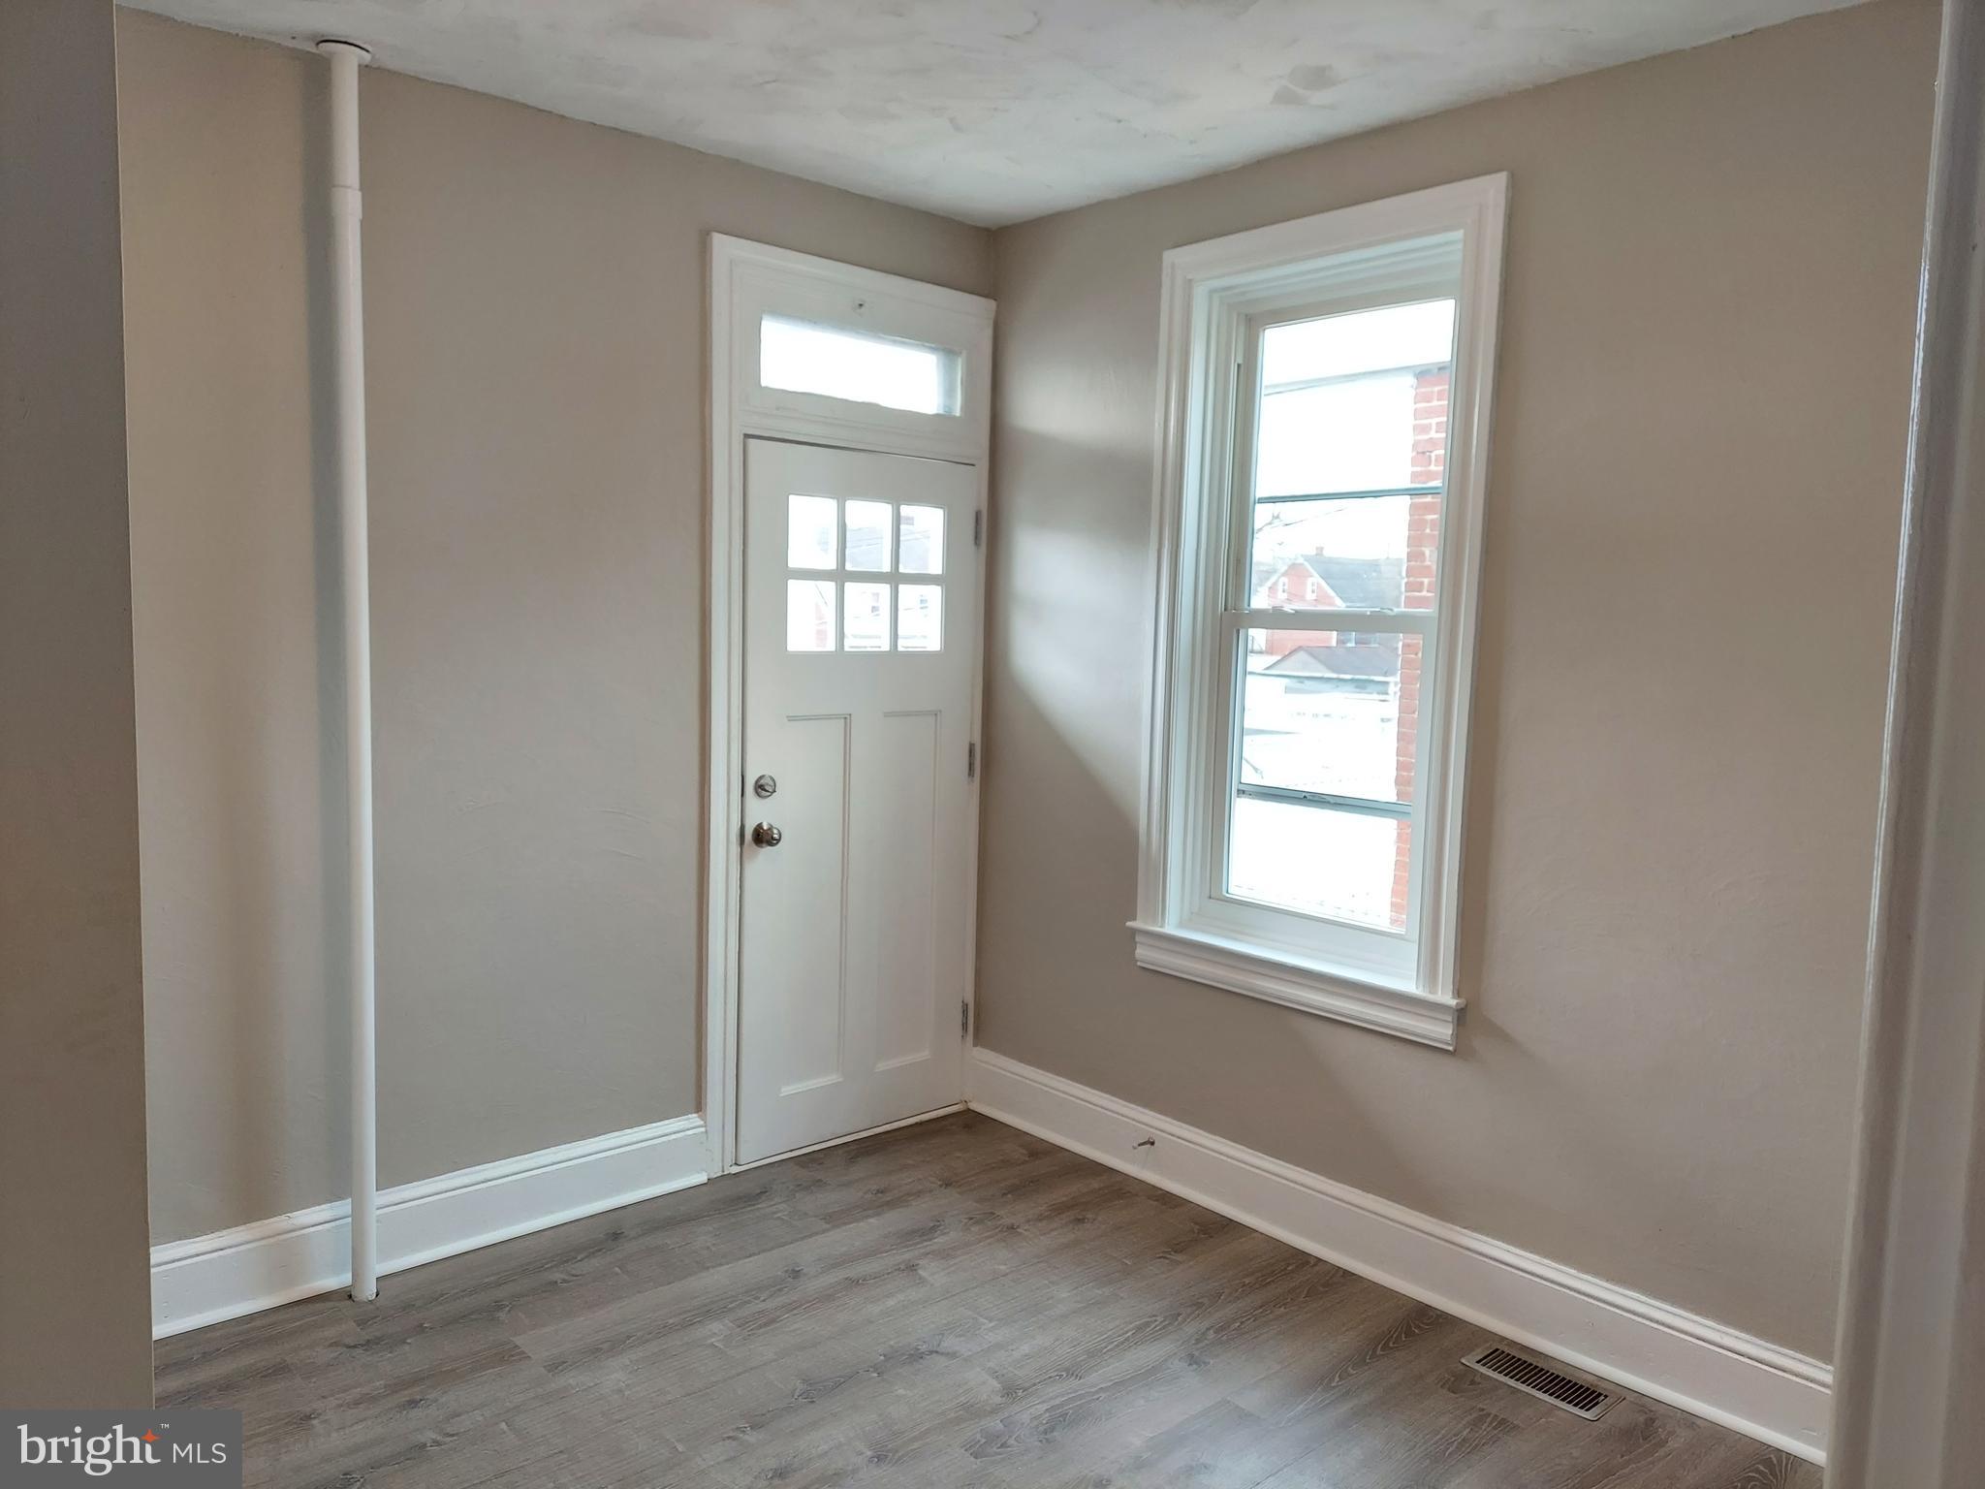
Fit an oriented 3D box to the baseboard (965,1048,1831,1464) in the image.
[{"bbox_3d":[0.764,1.181,3.545,0.040,0.195,2.488,-3,7,-42],"label":"baseboard"}]

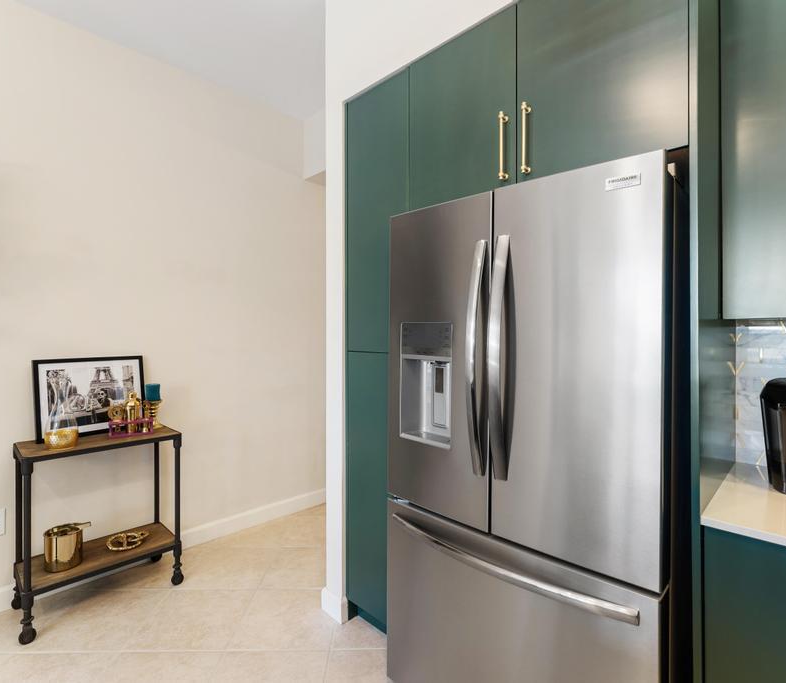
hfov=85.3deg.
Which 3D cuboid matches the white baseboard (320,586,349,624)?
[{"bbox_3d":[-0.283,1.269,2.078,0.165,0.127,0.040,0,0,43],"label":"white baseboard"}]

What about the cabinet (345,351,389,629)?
[{"bbox_3d":[0.110,0.672,2.105,0.390,1.260,0.550,0,0,43],"label":"cabinet"}]

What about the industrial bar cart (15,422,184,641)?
[{"bbox_3d":[-1.517,0.921,2.233,0.395,0.825,0.685,0,0,43],"label":"industrial bar cart"}]

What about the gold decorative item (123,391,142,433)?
[{"bbox_3d":[-1.483,0.397,2.424,0.078,0.226,0.078,0,0,43],"label":"gold decorative item"}]

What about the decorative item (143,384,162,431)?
[{"bbox_3d":[-1.430,0.386,2.538,0.093,0.250,0.093,0,0,43],"label":"decorative item"}]

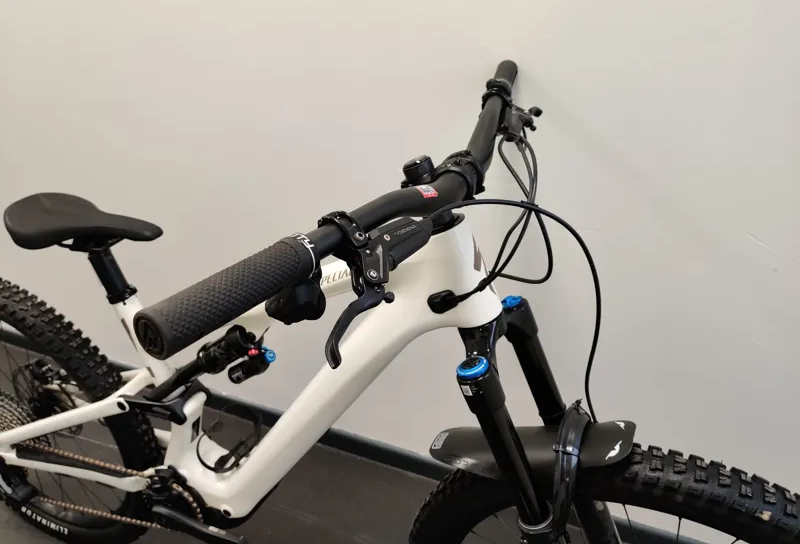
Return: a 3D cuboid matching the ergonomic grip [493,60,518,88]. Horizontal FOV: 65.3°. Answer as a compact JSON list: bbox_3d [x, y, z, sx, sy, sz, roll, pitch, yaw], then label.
[{"bbox_3d":[0.159,-0.294,0.936,0.033,0.033,0.135,7,34,13],"label":"ergonomic grip"}]

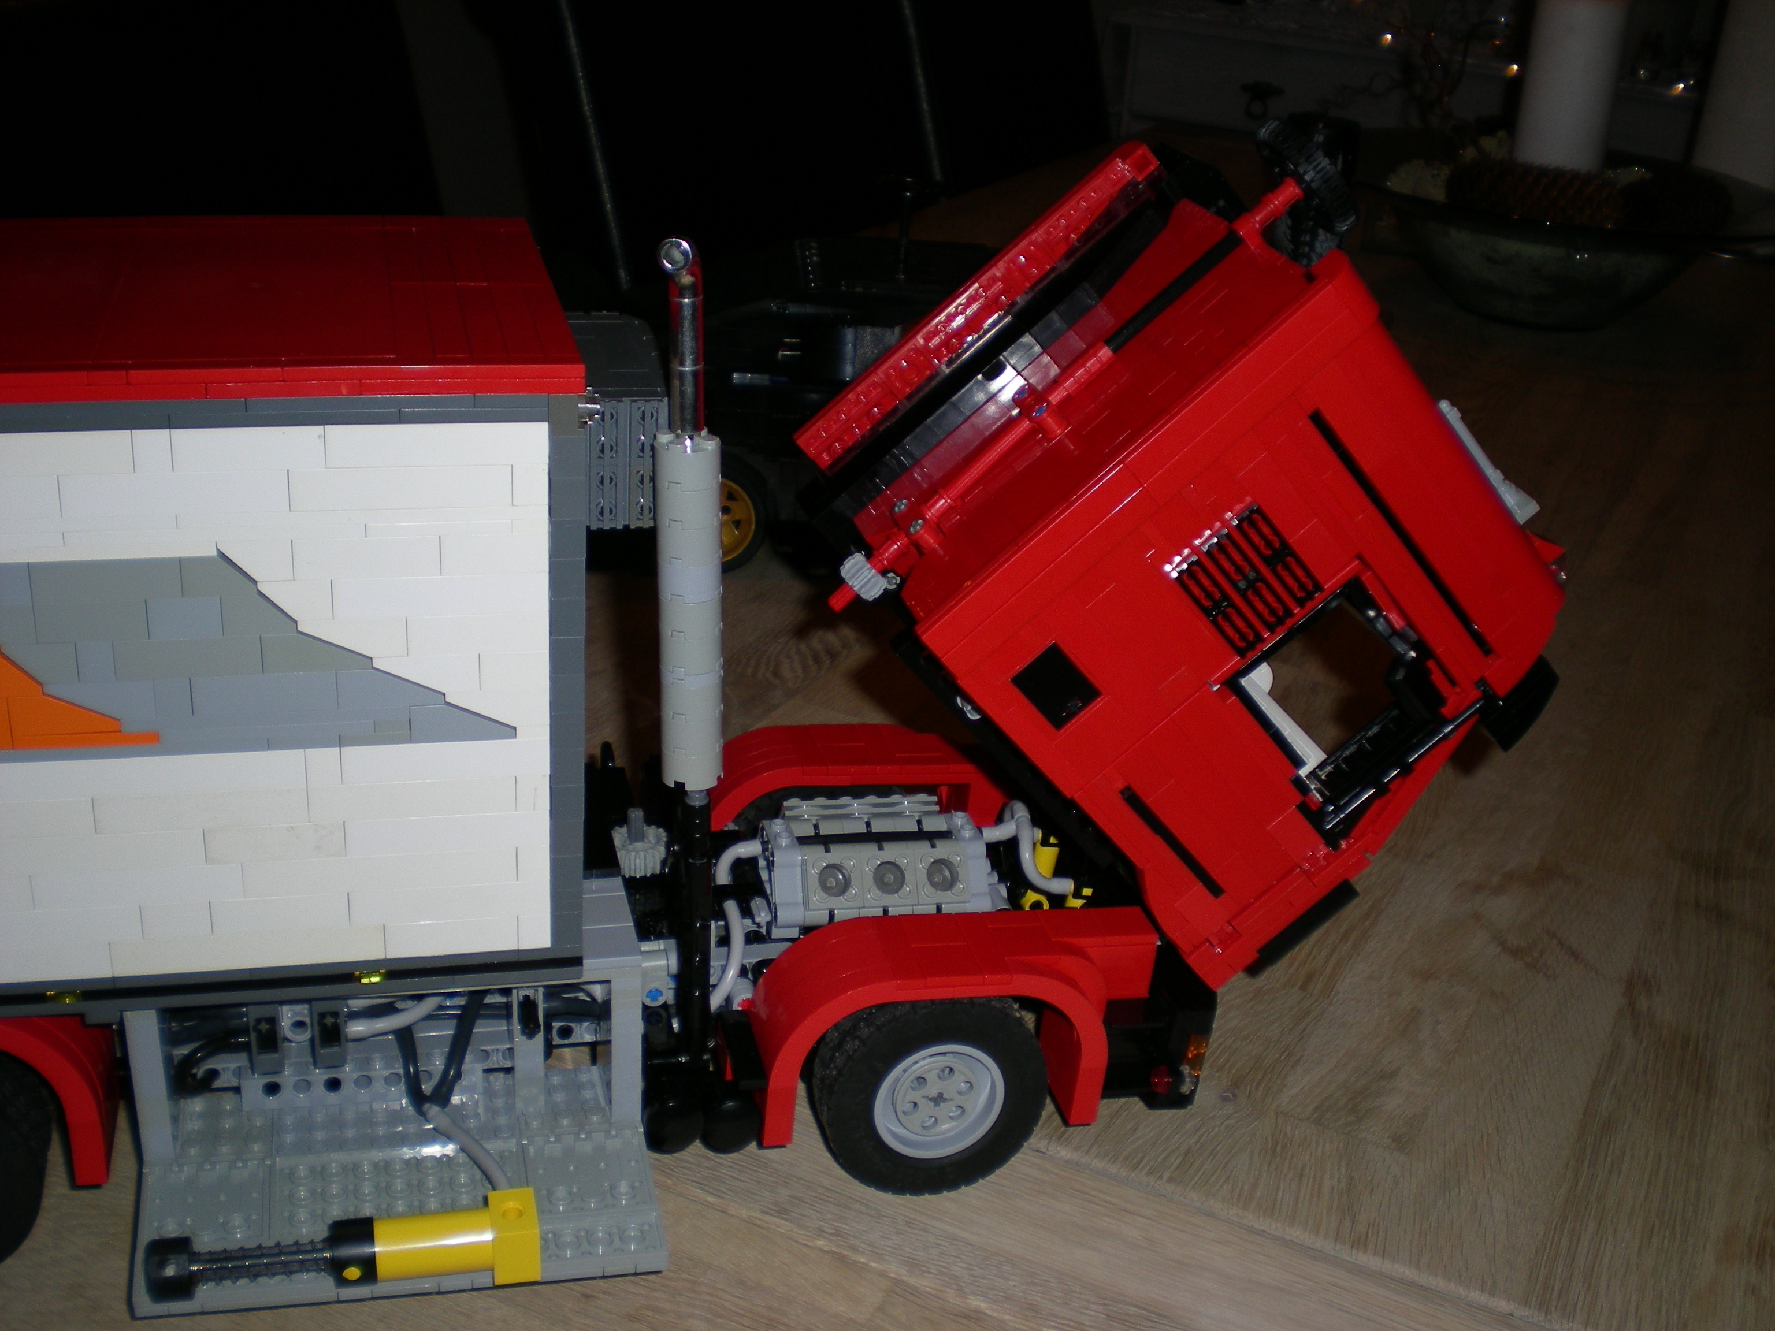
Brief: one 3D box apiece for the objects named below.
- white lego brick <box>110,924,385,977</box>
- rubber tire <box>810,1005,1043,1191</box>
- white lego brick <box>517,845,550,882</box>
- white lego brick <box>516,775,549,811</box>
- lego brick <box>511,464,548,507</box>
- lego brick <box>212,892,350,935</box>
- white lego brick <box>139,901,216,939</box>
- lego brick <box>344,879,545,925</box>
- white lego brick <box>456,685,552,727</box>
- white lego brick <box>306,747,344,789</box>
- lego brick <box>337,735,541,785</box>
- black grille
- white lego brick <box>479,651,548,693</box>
[{"bbox_3d":[-0.154,0.067,0.471,0.064,0.010,0.008,-2,23,-14],"label":"white lego brick"},{"bbox_3d":[0.012,0.115,0.538,0.062,0.062,0.020,-2,25,-15],"label":"rubber tire"},{"bbox_3d":[-0.087,0.047,0.480,0.008,0.010,0.008,-2,23,-14],"label":"white lego brick"},{"bbox_3d":[-0.086,0.029,0.473,0.008,0.010,0.008,-2,23,-14],"label":"white lego brick"},{"bbox_3d":[-0.081,-0.043,0.443,0.008,0.010,0.008,-2,23,-14],"label":"lego brick"},{"bbox_3d":[-0.147,0.059,0.473,0.032,0.010,0.008,-2,22,-13],"label":"lego brick"},{"bbox_3d":[-0.169,0.058,0.464,0.016,0.010,0.008,-2,23,-14],"label":"white lego brick"},{"bbox_3d":[-0.107,0.057,0.479,0.048,0.010,0.008,-2,23,-14],"label":"lego brick"},{"bbox_3d":[-0.093,0.009,0.461,0.024,0.010,0.008,-2,23,-14],"label":"white lego brick"},{"bbox_3d":[-0.132,0.022,0.457,0.008,0.010,0.008,-2,23,-14],"label":"white lego brick"},{"bbox_3d":[-0.106,0.021,0.468,0.048,0.010,0.008,-2,22,-13],"label":"lego brick"},{"bbox_3d":[0.089,-0.021,0.483,0.028,0.032,0.004,-41,28,5],"label":"black grille"},{"bbox_3d":[-0.088,0.000,0.460,0.016,0.010,0.008,-2,23,-14],"label":"white lego brick"}]

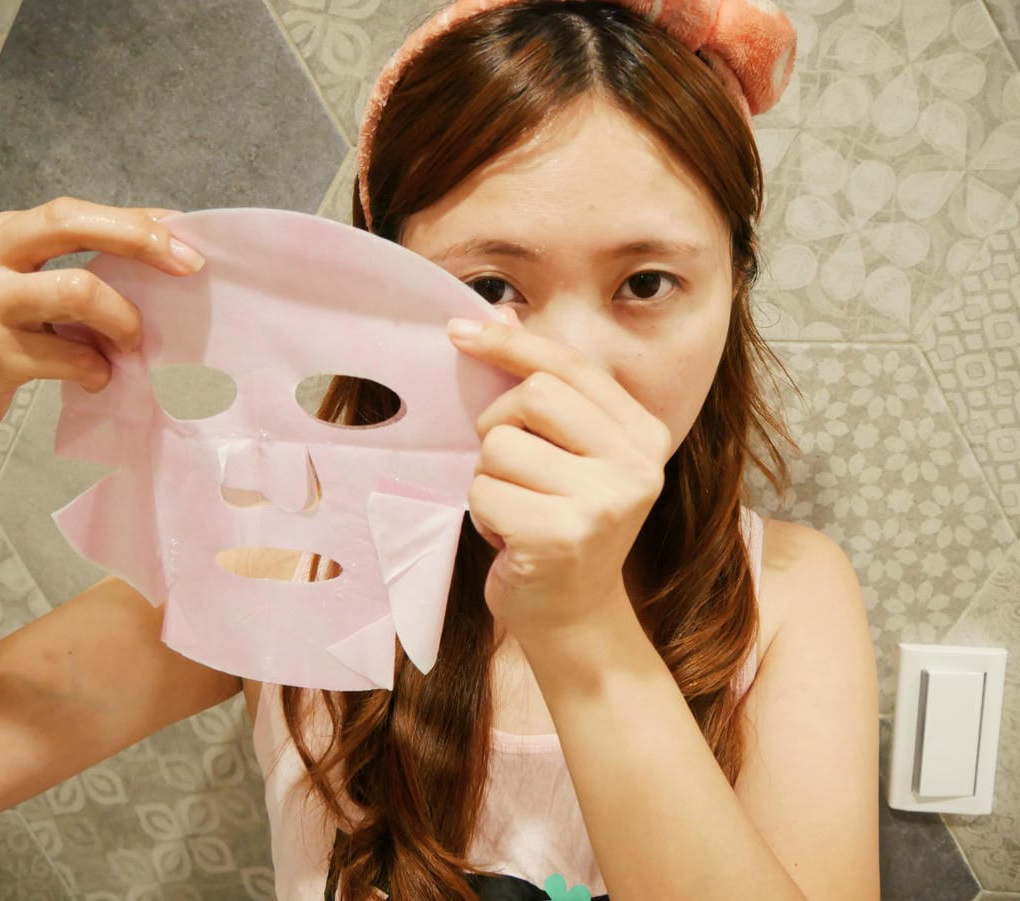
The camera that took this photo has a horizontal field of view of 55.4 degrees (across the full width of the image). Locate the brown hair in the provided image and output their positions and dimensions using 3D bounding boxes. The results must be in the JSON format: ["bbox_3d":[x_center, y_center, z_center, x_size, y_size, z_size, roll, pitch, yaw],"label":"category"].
[{"bbox_3d":[0.017,0.010,0.479,0.240,0.430,0.200,1,10,4],"label":"brown hair"}]

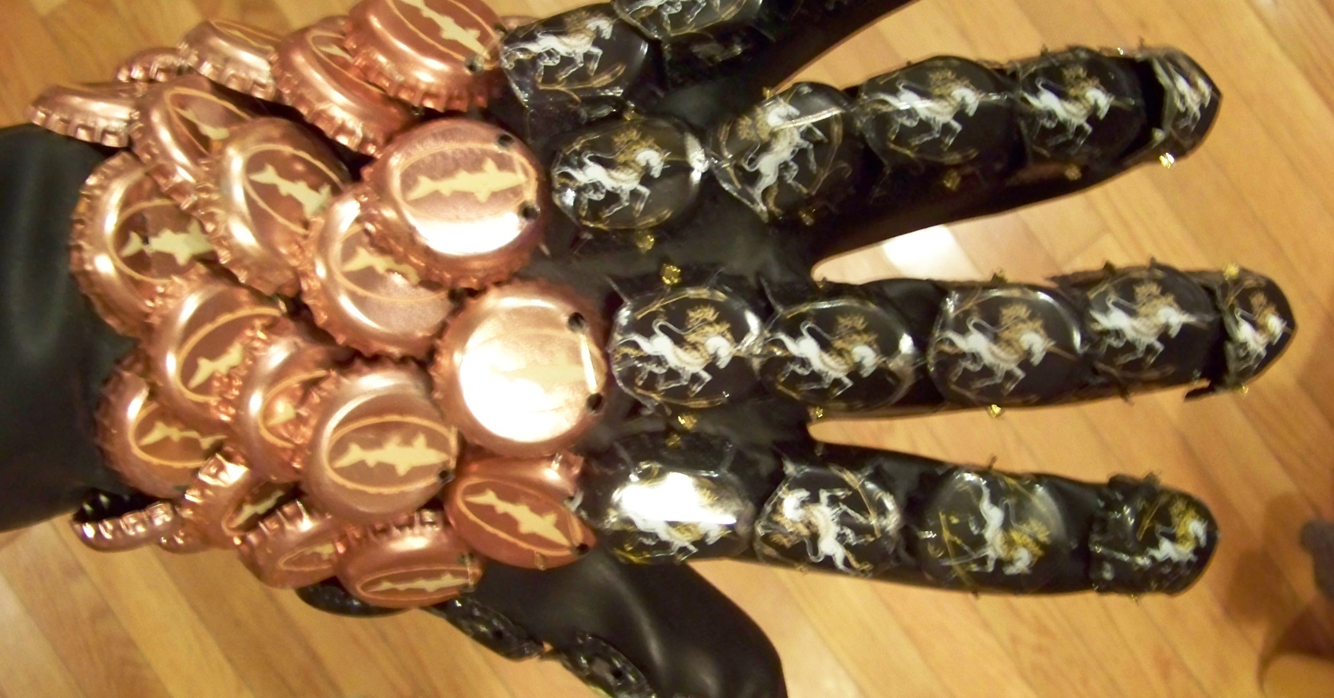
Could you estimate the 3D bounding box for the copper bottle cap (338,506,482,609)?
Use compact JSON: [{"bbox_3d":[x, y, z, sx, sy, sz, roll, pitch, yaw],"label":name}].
[{"bbox_3d":[-0.046,0.040,0.256,0.030,0.030,0.007,-11,59,-7],"label":"copper bottle cap"}]

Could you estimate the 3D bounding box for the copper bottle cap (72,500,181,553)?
[{"bbox_3d":[-0.097,0.033,0.262,0.030,0.030,0.006,-12,88,0],"label":"copper bottle cap"}]

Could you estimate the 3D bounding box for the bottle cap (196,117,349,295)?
[{"bbox_3d":[-0.060,-0.024,0.221,0.007,0.030,0.030,-18,61,34],"label":"bottle cap"}]

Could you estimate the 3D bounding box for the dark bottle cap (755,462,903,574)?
[{"bbox_3d":[0.029,0.030,0.249,0.028,0.008,0.025,3,100,-1],"label":"dark bottle cap"}]

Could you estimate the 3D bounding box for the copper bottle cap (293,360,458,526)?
[{"bbox_3d":[-0.049,0.017,0.239,0.030,0.007,0.030,-10,109,-31],"label":"copper bottle cap"}]

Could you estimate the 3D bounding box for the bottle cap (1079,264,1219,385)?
[{"bbox_3d":[0.088,-0.004,0.252,0.029,0.008,0.027,1,87,-12],"label":"bottle cap"}]

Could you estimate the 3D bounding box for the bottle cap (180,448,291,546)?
[{"bbox_3d":[-0.078,0.029,0.261,0.006,0.031,0.031,40,78,23],"label":"bottle cap"}]

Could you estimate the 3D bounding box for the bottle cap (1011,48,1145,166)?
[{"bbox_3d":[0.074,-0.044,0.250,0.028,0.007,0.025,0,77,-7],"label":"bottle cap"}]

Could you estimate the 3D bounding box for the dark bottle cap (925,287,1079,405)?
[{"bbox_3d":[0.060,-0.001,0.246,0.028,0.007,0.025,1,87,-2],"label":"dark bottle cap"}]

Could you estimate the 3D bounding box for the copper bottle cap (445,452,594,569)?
[{"bbox_3d":[-0.026,0.028,0.247,0.030,0.029,0.007,26,42,1],"label":"copper bottle cap"}]

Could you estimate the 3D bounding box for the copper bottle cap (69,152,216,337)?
[{"bbox_3d":[-0.080,-0.017,0.223,0.006,0.030,0.030,1,91,41],"label":"copper bottle cap"}]

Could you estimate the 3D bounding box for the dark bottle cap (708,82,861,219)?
[{"bbox_3d":[0.020,-0.034,0.239,0.029,0.008,0.027,0,81,-3],"label":"dark bottle cap"}]

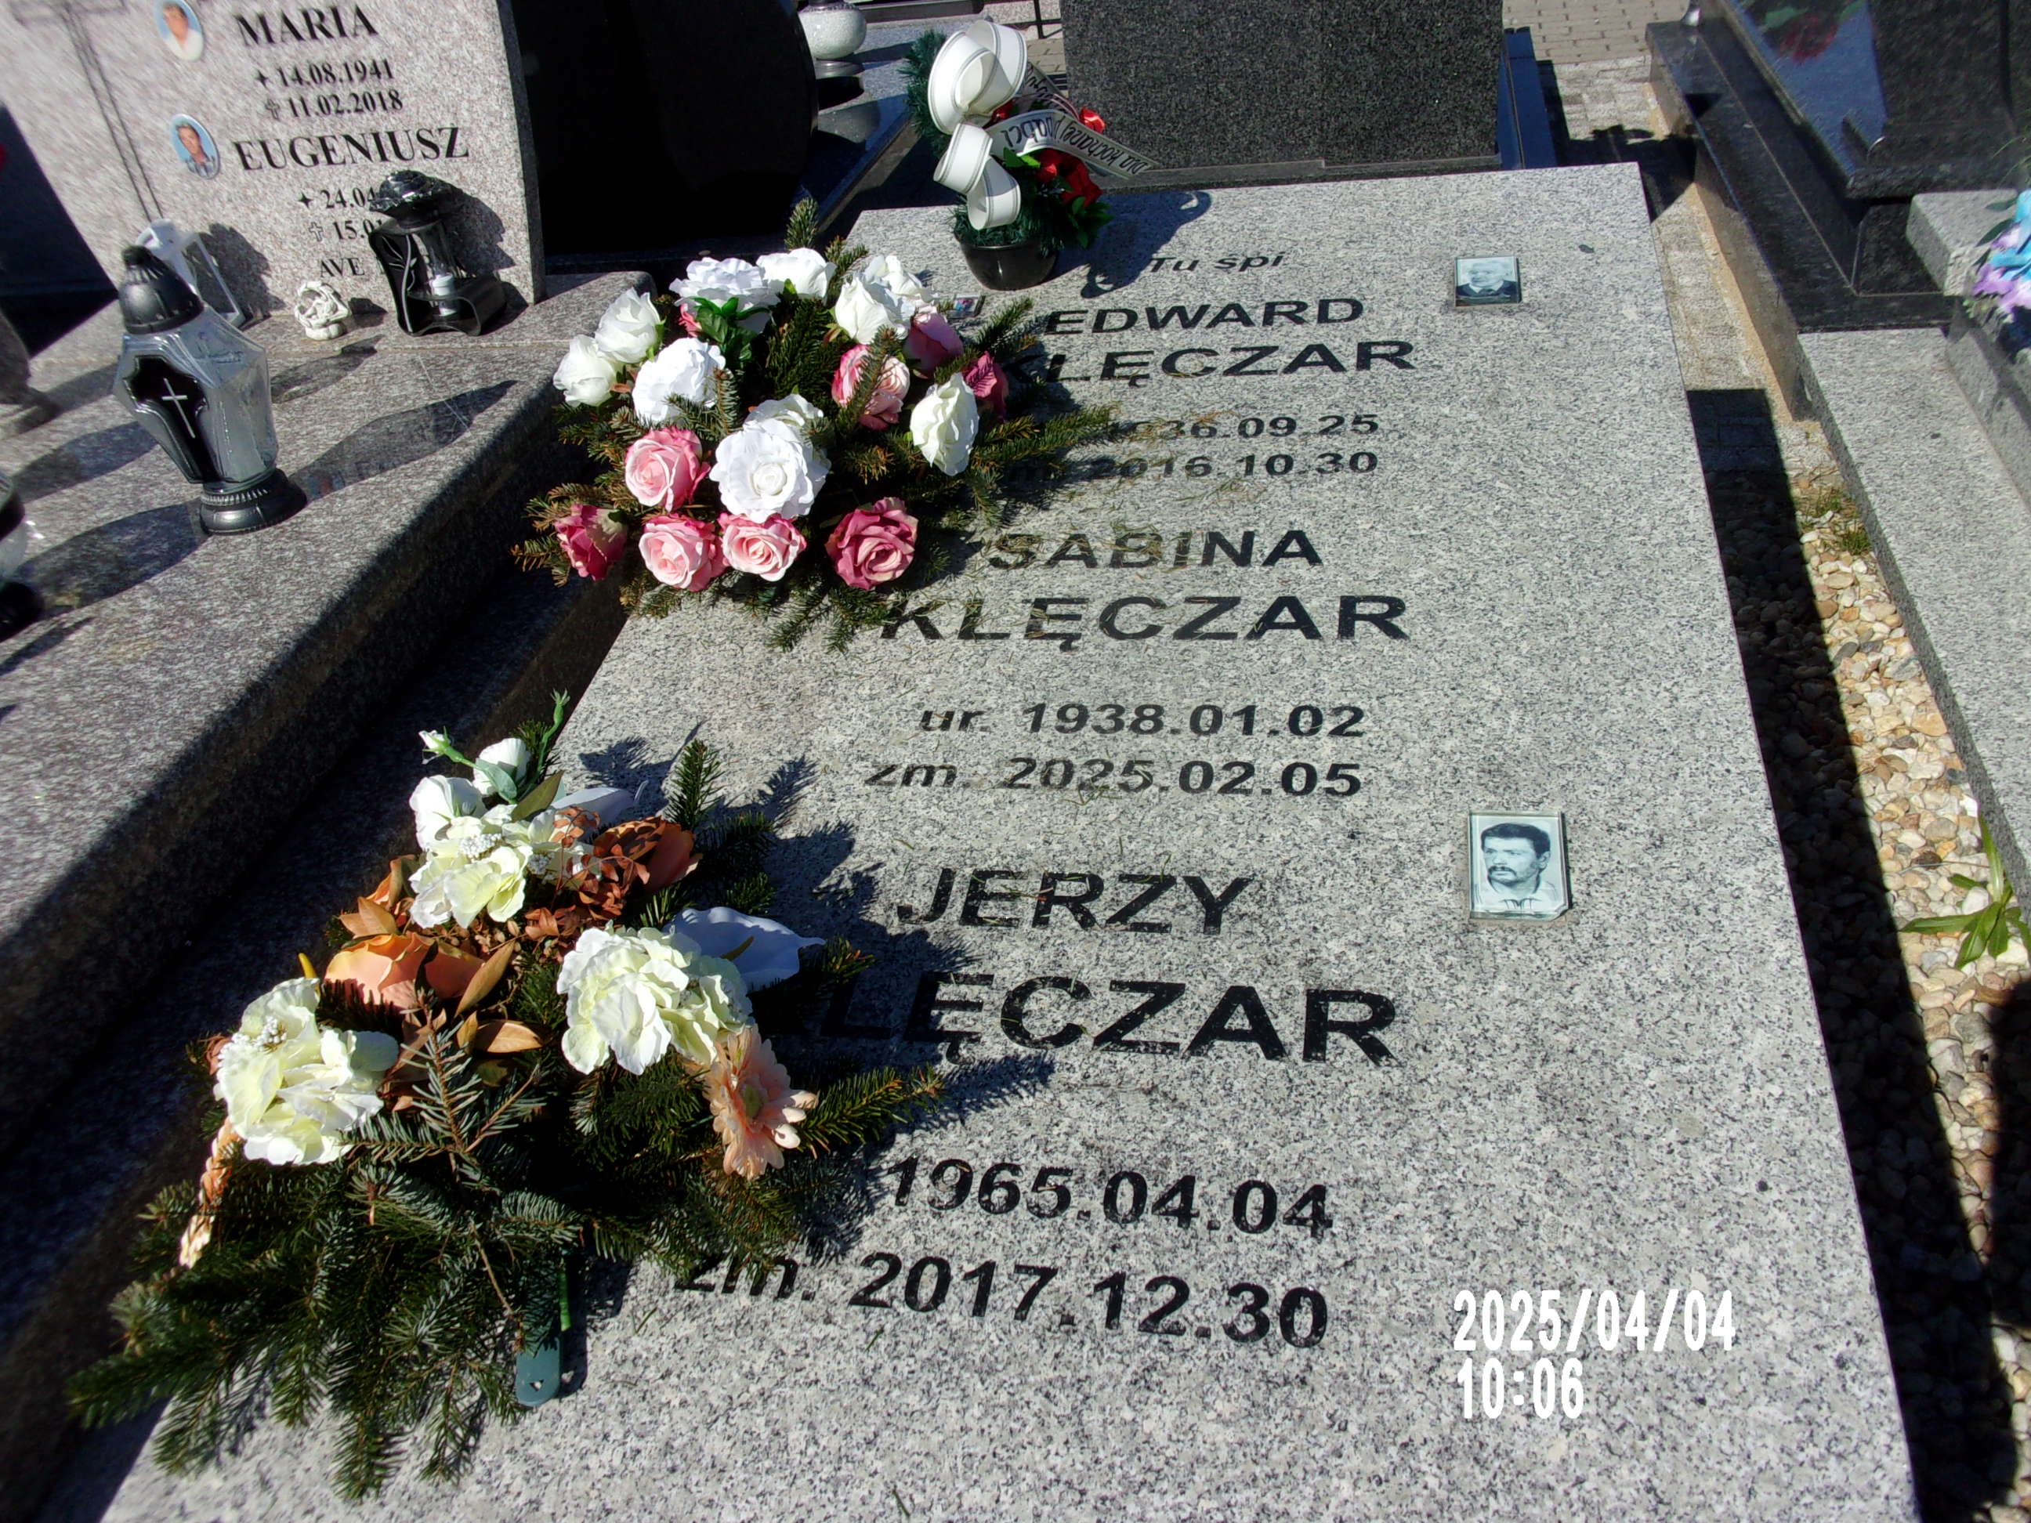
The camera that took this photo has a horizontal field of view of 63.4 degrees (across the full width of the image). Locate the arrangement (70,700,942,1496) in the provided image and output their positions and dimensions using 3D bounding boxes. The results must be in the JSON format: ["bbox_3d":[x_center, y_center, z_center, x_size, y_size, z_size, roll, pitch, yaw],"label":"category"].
[{"bbox_3d":[-0.274,0.161,1.040,0.470,0.166,0.537,1,43,14],"label":"arrangement"}]

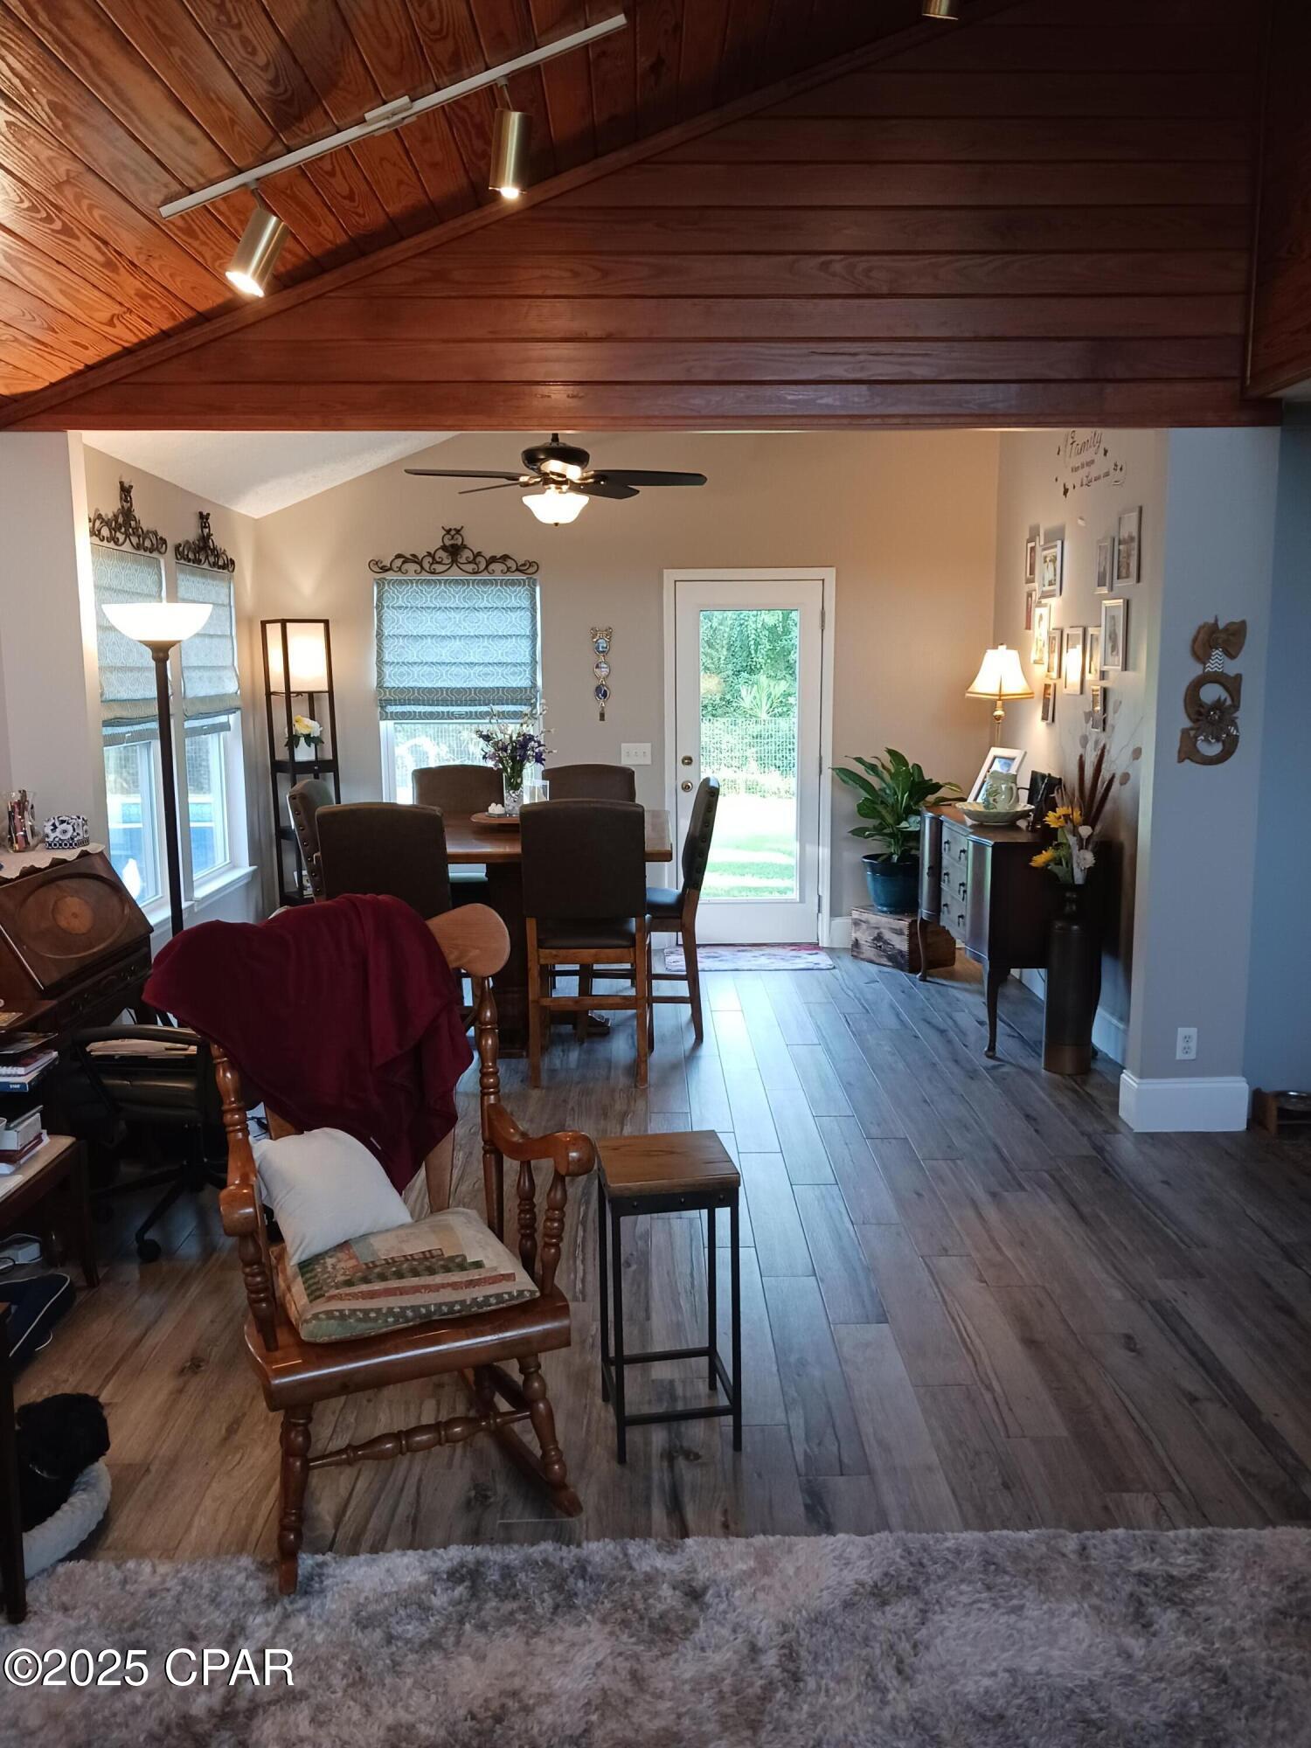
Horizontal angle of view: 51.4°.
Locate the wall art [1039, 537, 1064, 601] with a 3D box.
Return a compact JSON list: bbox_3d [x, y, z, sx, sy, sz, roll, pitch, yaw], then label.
[{"bbox_3d":[1.862,-1.430,6.406,0.030,0.261,0.281,0,8,0],"label":"wall art"}]

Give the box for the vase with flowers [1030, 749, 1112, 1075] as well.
[{"bbox_3d":[1.624,0.146,5.327,0.280,1.270,0.250,0,9,0],"label":"vase with flowers"}]

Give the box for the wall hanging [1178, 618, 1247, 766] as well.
[{"bbox_3d":[1.821,-0.593,4.453,0.226,0.485,0.055,0,9,0],"label":"wall hanging"}]

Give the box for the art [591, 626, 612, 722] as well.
[{"bbox_3d":[-0.296,-1.103,7.528,0.122,0.523,0.030,0,9,0],"label":"art"}]

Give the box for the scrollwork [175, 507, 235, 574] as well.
[{"bbox_3d":[-2.138,-1.614,6.549,0.035,0.260,0.910,0,9,0],"label":"scrollwork"}]

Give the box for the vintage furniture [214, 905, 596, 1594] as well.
[{"bbox_3d":[-0.532,0.628,2.615,0.663,1.065,0.824,-4,9,-24],"label":"vintage furniture"}]

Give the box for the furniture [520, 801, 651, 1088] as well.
[{"bbox_3d":[-0.246,0.237,5.341,0.480,1.110,0.560,0,9,3],"label":"furniture"}]

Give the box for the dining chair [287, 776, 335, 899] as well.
[{"bbox_3d":[-1.216,0.155,5.905,0.580,1.110,0.480,0,9,0],"label":"dining chair"}]

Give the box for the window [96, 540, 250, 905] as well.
[{"bbox_3d":[-2.163,-0.641,6.192,0.110,1.530,1.860,0,9,0],"label":"window"}]

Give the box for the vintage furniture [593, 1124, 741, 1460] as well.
[{"bbox_3d":[0.026,0.876,2.854,0.262,0.600,0.256,-2,9,-9],"label":"vintage furniture"}]

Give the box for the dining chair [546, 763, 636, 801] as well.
[{"bbox_3d":[-0.305,0.049,6.417,0.452,1.085,0.603,0,8,0],"label":"dining chair"}]

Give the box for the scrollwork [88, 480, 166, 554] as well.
[{"bbox_3d":[-2.146,-1.468,5.530,0.030,0.270,0.920,0,9,0],"label":"scrollwork"}]

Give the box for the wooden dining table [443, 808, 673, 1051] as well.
[{"bbox_3d":[-0.612,0.255,5.926,1.350,0.900,1.400,0,9,0],"label":"wooden dining table"}]

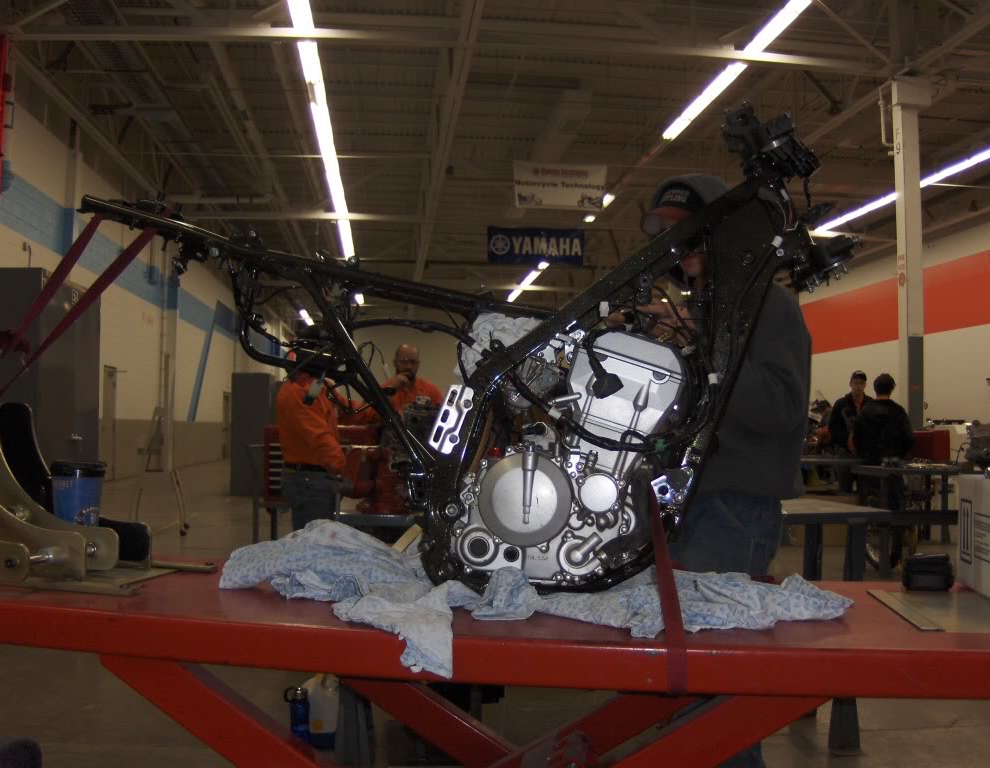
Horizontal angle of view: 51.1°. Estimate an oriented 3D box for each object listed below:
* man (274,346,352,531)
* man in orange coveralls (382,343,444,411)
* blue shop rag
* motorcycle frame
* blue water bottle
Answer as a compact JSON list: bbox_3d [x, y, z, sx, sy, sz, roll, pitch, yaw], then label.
[{"bbox_3d":[-0.960,0.583,5.482,0.520,1.775,0.520,1,-2,-15],"label":"man"},{"bbox_3d":[-0.545,0.637,6.881,0.520,1.775,0.400,0,-2,8],"label":"man in orange coveralls"},{"bbox_3d":[0.040,0.337,1.678,1.100,0.170,0.480,0,-2,12],"label":"blue shop rag"},{"bbox_3d":[-0.100,-0.045,1.773,1.340,0.770,0.360,0,-2,12],"label":"motorcycle frame"},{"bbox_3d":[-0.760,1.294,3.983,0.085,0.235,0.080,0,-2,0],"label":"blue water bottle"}]

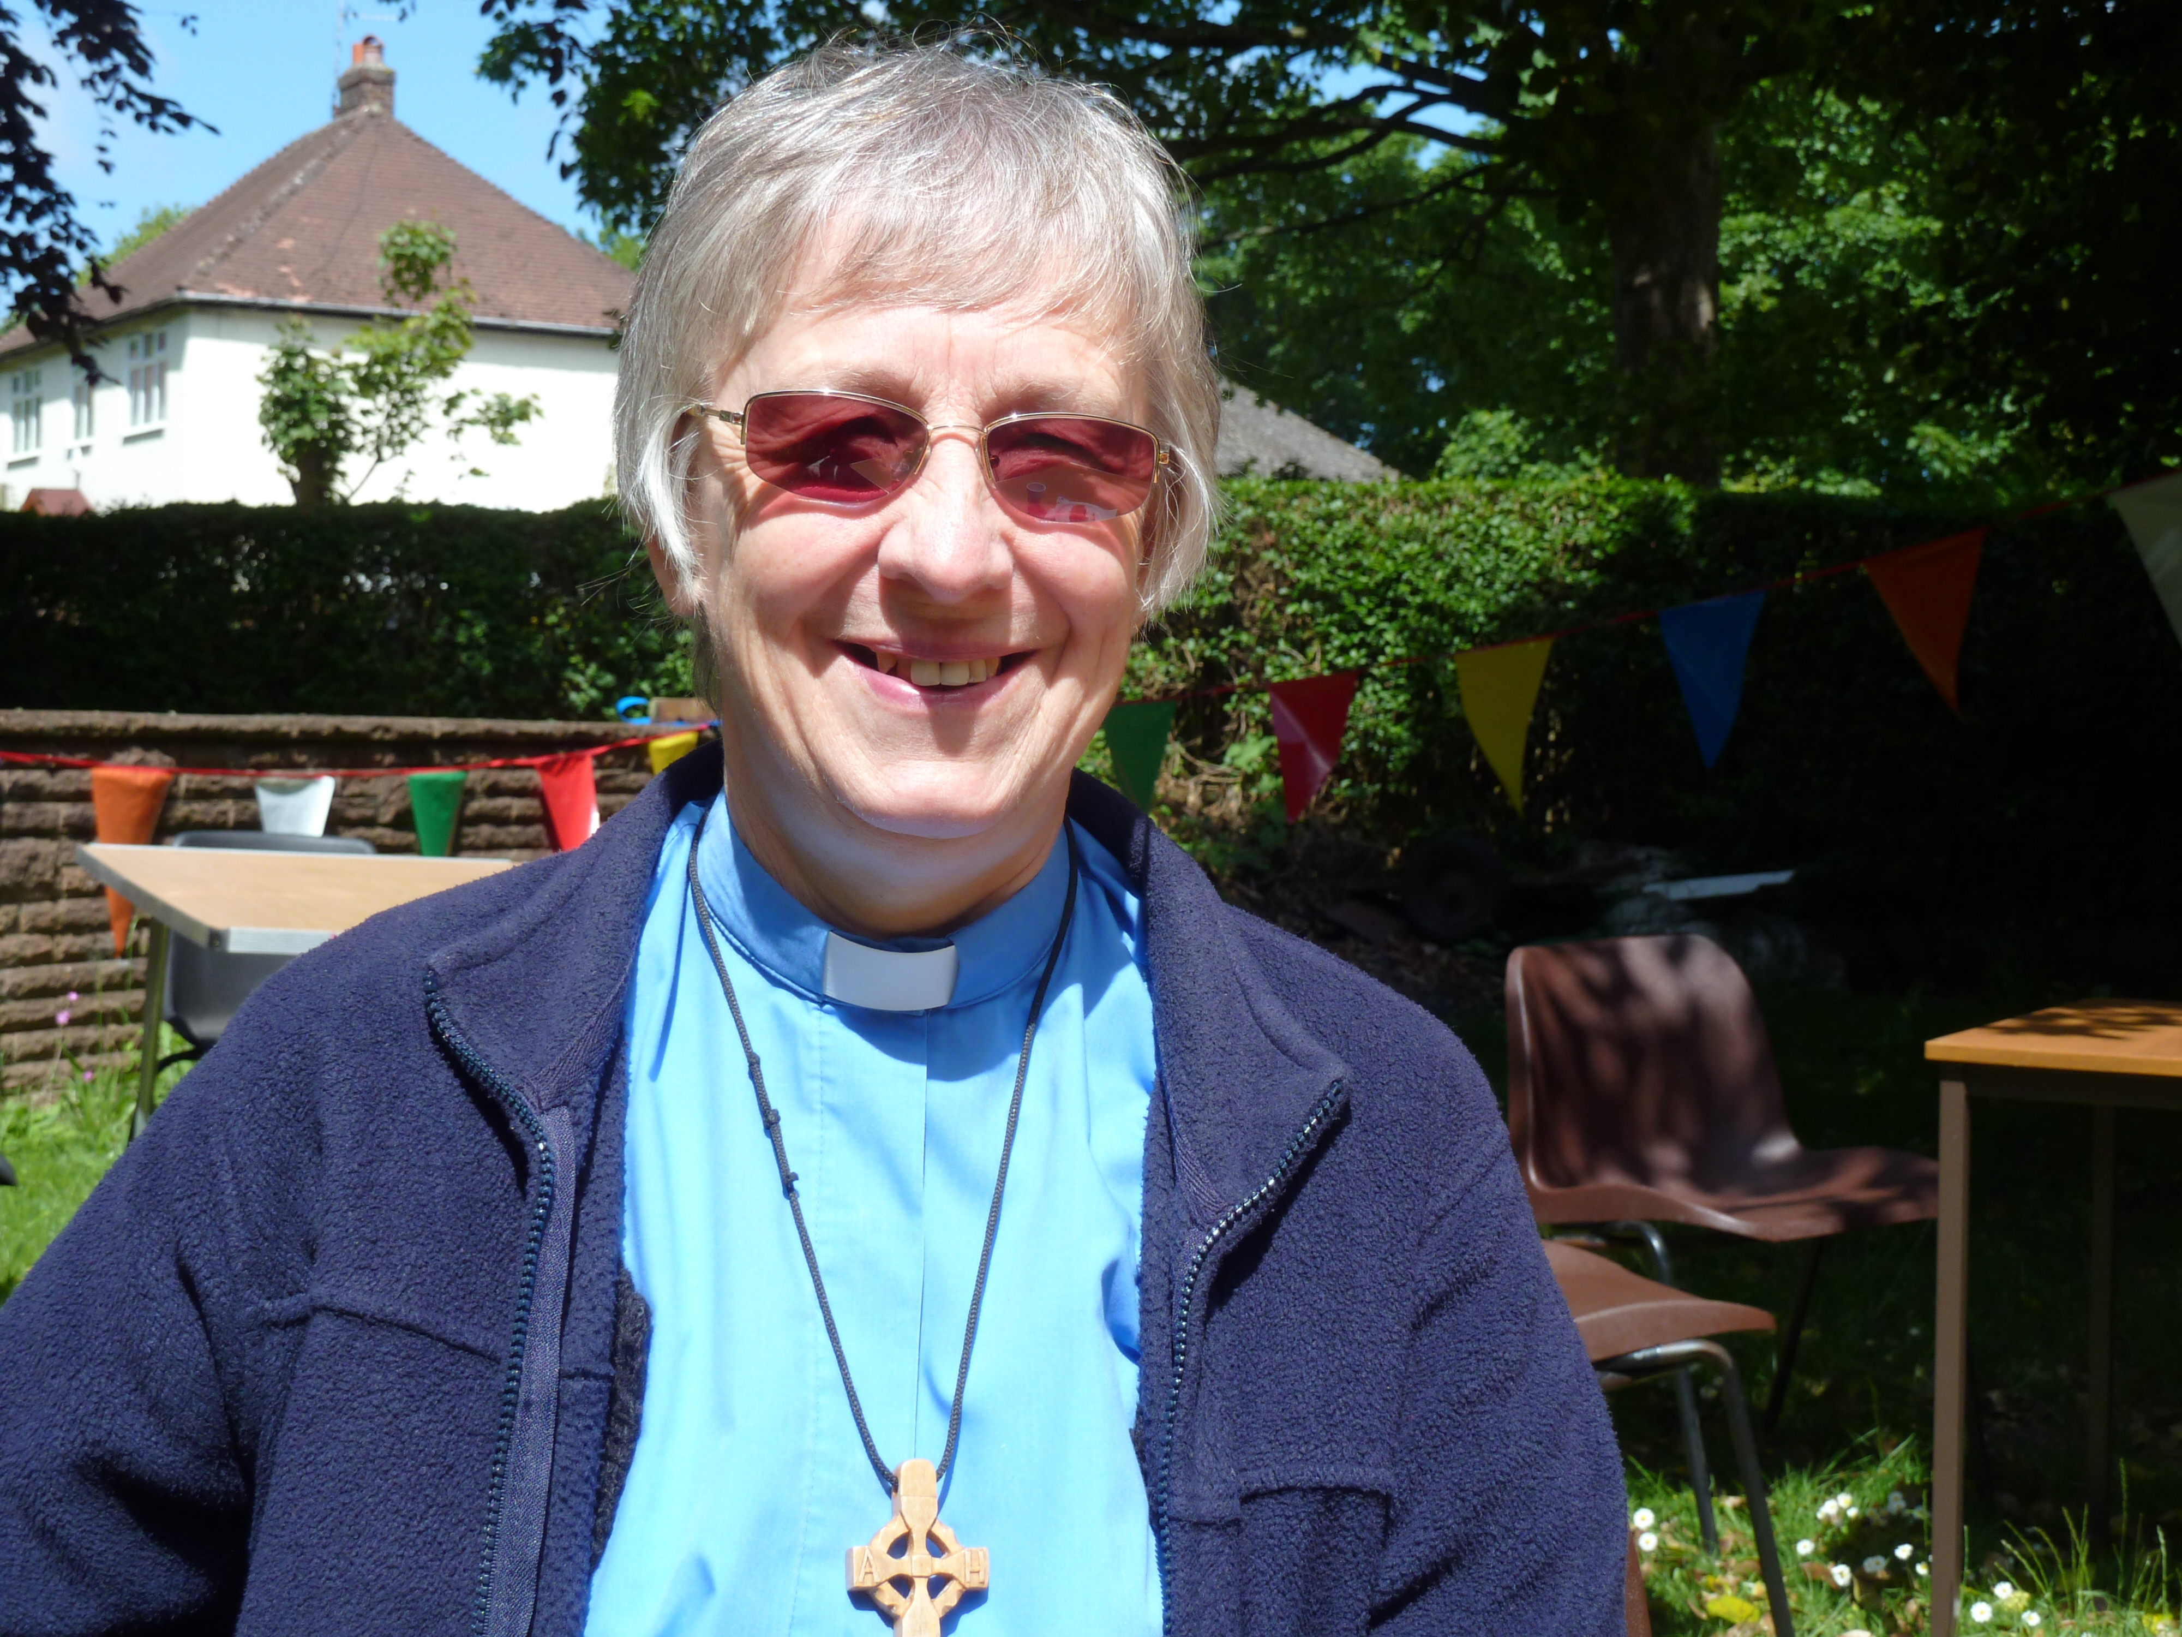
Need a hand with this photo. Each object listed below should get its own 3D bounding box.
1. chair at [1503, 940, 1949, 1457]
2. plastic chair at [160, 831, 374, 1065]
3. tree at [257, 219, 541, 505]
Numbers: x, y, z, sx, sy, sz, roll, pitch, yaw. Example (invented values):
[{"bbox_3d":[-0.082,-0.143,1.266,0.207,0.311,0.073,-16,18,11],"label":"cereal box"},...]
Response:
[{"bbox_3d":[0.895,0.567,4.813,0.500,0.770,0.530,-1,1,-34],"label":"chair"},{"bbox_3d":[-1.565,0.429,6.841,0.490,0.790,0.520,-1,1,-24],"label":"plastic chair"},{"bbox_3d":[-5.773,-2.244,28.959,2.400,5.450,2.200,0,1,0],"label":"tree"}]

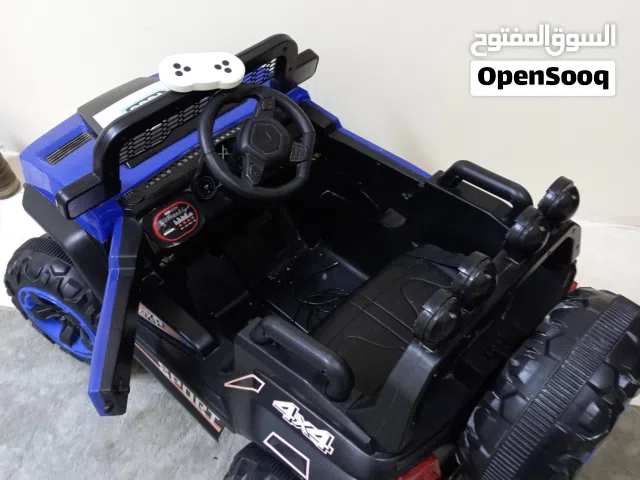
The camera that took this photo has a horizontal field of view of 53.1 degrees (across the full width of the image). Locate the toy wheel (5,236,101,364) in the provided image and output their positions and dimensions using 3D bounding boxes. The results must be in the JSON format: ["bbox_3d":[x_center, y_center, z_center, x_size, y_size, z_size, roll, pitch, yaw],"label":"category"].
[{"bbox_3d":[-0.528,0.144,1.423,0.356,0.356,0.134,21,52,18],"label":"toy wheel"}]

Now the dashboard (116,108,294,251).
[{"bbox_3d":[-0.186,-0.118,1.253,0.080,0.142,0.413,36,58,28],"label":"dashboard"}]

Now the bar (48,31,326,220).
[{"bbox_3d":[-0.207,-0.235,1.150,0.057,0.168,0.584,36,58,28],"label":"bar"}]

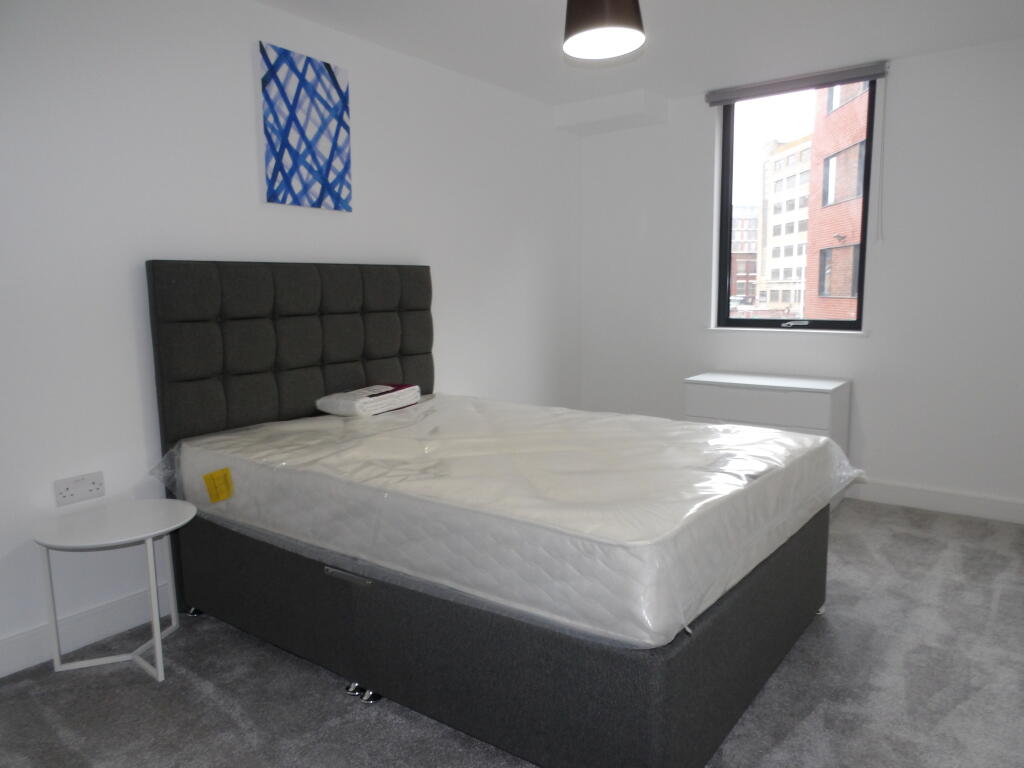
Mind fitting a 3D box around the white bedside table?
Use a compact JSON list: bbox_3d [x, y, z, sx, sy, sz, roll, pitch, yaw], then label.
[{"bbox_3d":[-1.217,0.654,2.239,0.453,0.465,0.453,5,9,37],"label":"white bedside table"}]

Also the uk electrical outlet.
[{"bbox_3d":[-1.409,0.344,2.324,0.010,0.086,0.146,5,9,37],"label":"uk electrical outlet"}]

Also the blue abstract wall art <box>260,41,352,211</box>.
[{"bbox_3d":[-0.832,-1.036,2.930,0.021,0.603,0.416,5,9,37],"label":"blue abstract wall art"}]

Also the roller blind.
[{"bbox_3d":[1.494,-1.597,3.799,0.932,0.078,0.065,5,9,37],"label":"roller blind"}]

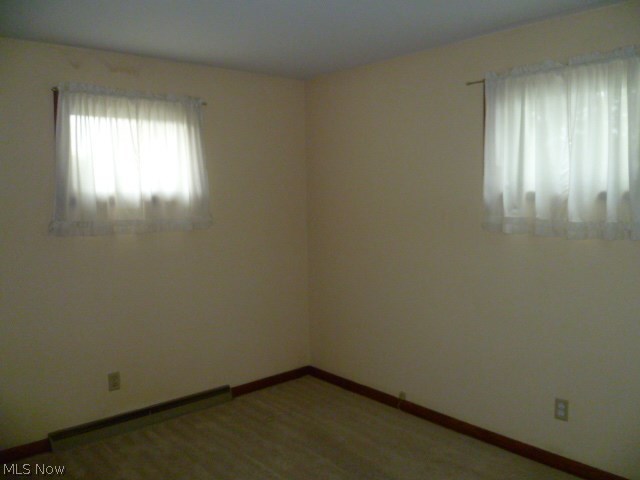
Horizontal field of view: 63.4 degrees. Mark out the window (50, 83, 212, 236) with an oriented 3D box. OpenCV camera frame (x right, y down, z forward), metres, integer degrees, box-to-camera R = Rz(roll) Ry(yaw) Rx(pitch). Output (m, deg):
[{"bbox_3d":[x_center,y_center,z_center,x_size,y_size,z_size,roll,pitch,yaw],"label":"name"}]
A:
[{"bbox_3d":[-1.161,-0.491,3.303,0.994,0.876,0.100,-6,7,-40],"label":"window"}]

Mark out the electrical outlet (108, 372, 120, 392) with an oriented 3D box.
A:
[{"bbox_3d":[-1.321,0.915,3.335,0.073,0.117,0.012,-6,7,-40],"label":"electrical outlet"}]

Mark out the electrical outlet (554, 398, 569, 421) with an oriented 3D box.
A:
[{"bbox_3d":[1.300,0.915,2.782,0.012,0.117,0.073,-6,7,-40],"label":"electrical outlet"}]

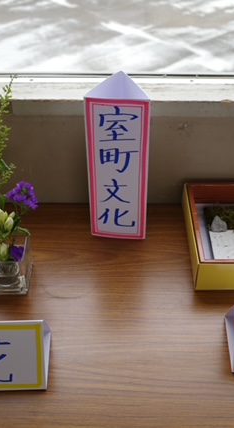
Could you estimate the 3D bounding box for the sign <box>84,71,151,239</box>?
[{"bbox_3d":[0.004,-0.068,0.637,0.073,0.210,0.066,3,42,4],"label":"sign"}]

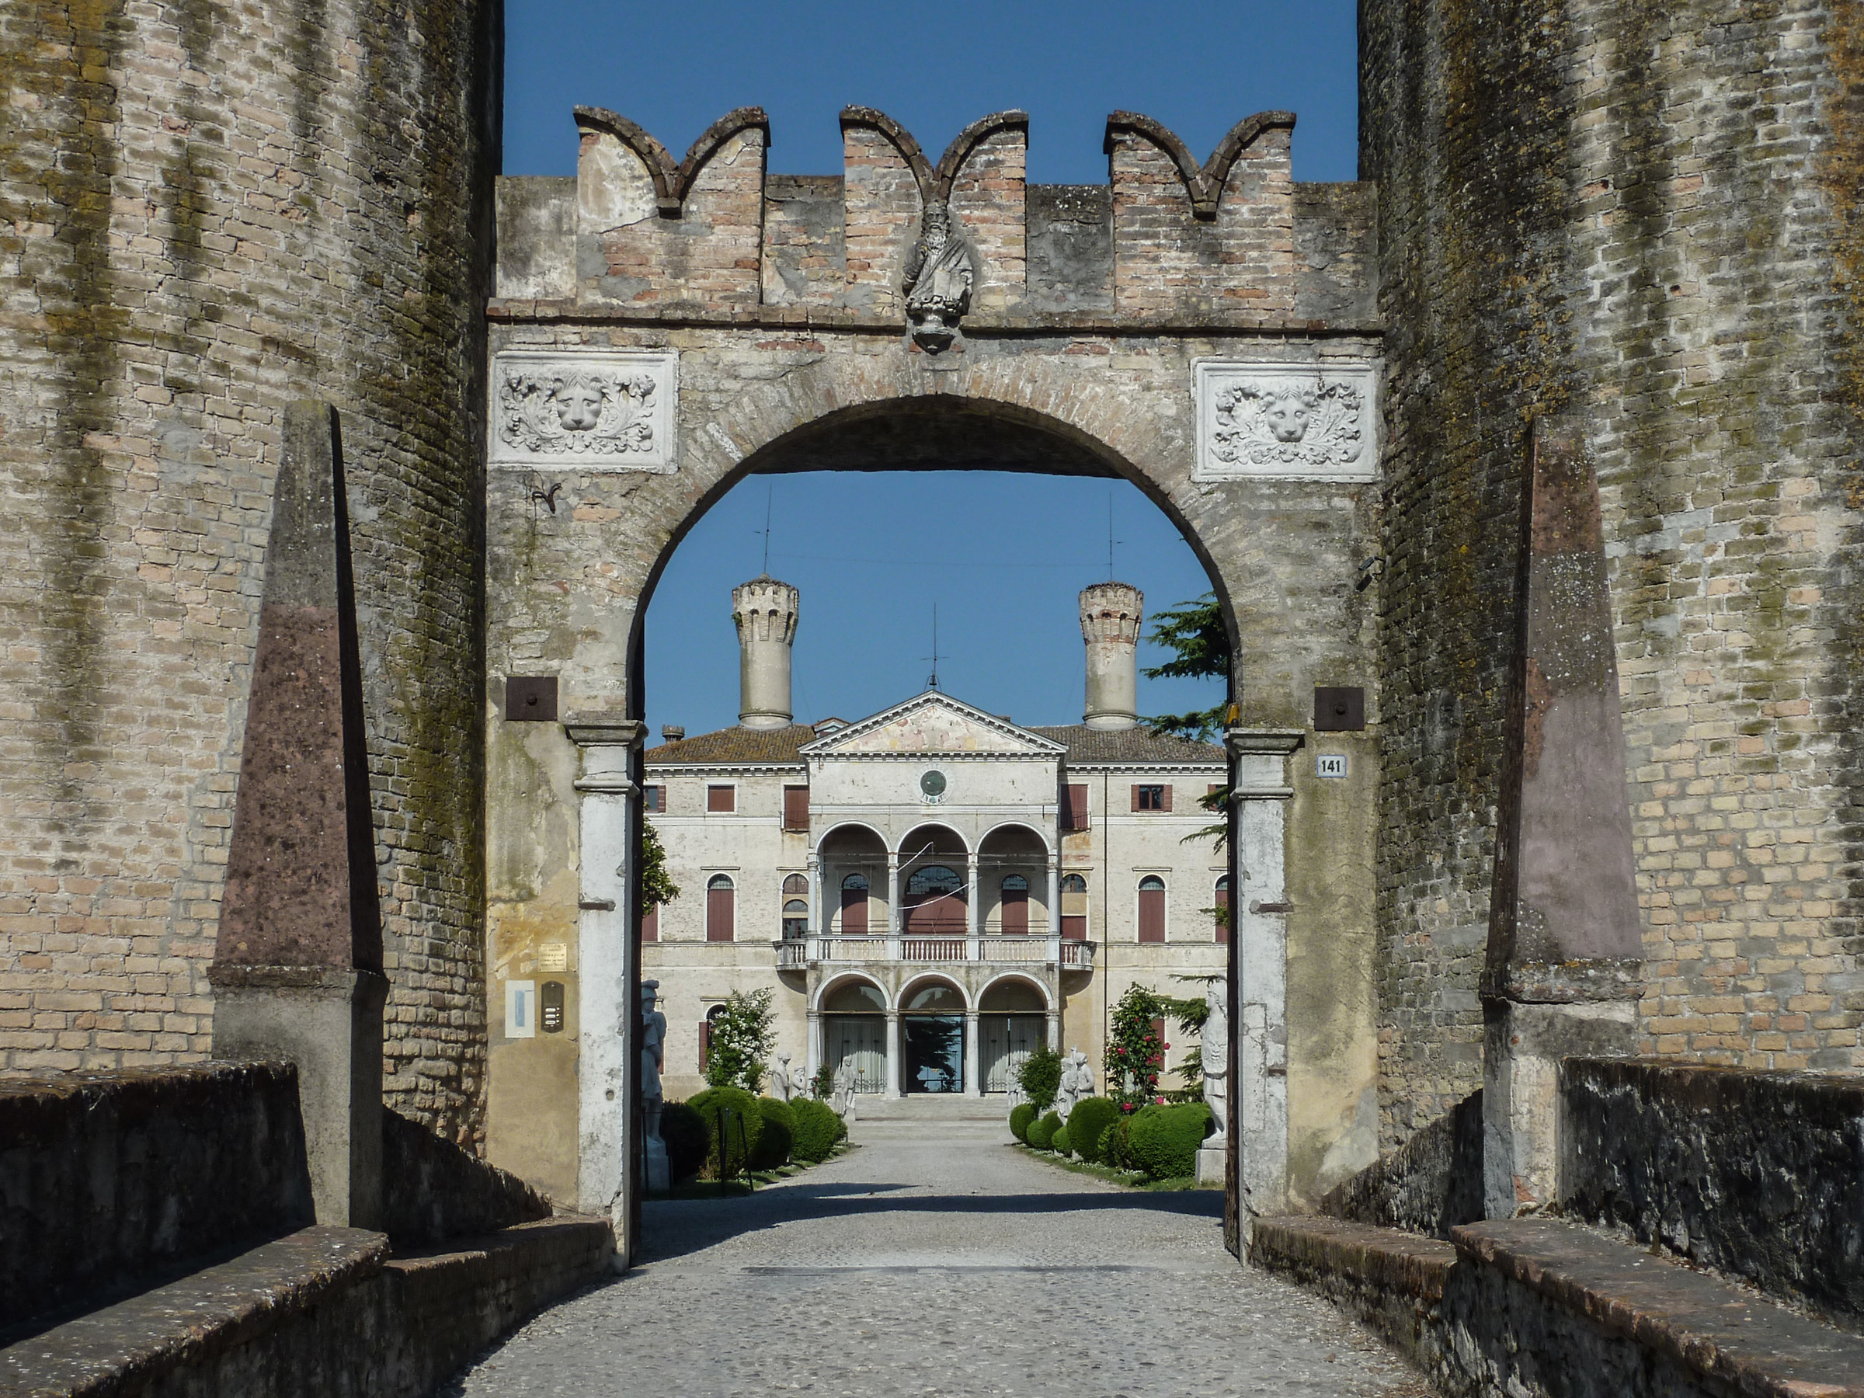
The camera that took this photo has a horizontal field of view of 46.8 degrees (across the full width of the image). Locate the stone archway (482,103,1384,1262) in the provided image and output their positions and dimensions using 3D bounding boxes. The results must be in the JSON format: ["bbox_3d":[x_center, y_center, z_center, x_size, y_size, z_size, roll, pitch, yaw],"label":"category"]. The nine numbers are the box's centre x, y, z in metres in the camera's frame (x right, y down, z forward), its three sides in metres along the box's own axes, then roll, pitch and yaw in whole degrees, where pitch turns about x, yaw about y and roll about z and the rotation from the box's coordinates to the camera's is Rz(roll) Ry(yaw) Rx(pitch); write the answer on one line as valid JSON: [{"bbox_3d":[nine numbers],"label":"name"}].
[{"bbox_3d":[0.009,-0.100,12.900,5.200,6.700,1.000,0,-2,0],"label":"stone archway"}]

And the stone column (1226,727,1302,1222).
[{"bbox_3d":[1.931,1.597,12.500,0.440,2.850,0.400,0,-2,0],"label":"stone column"}]

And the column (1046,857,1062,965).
[{"bbox_3d":[4.560,7.899,80.300,0.600,4.000,0.600,0,-2,0],"label":"column"}]

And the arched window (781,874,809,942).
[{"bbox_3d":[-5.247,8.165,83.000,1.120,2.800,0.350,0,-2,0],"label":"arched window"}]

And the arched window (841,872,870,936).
[{"bbox_3d":[-2.720,7.330,76.500,1.040,2.450,0.220,0,-3,0],"label":"arched window"}]

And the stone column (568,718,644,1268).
[{"bbox_3d":[-1.976,1.778,13.050,0.440,3.250,0.430,0,-2,0],"label":"stone column"}]

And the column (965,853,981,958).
[{"bbox_3d":[1.520,7.709,80.300,0.600,4.050,0.600,0,-2,0],"label":"column"}]

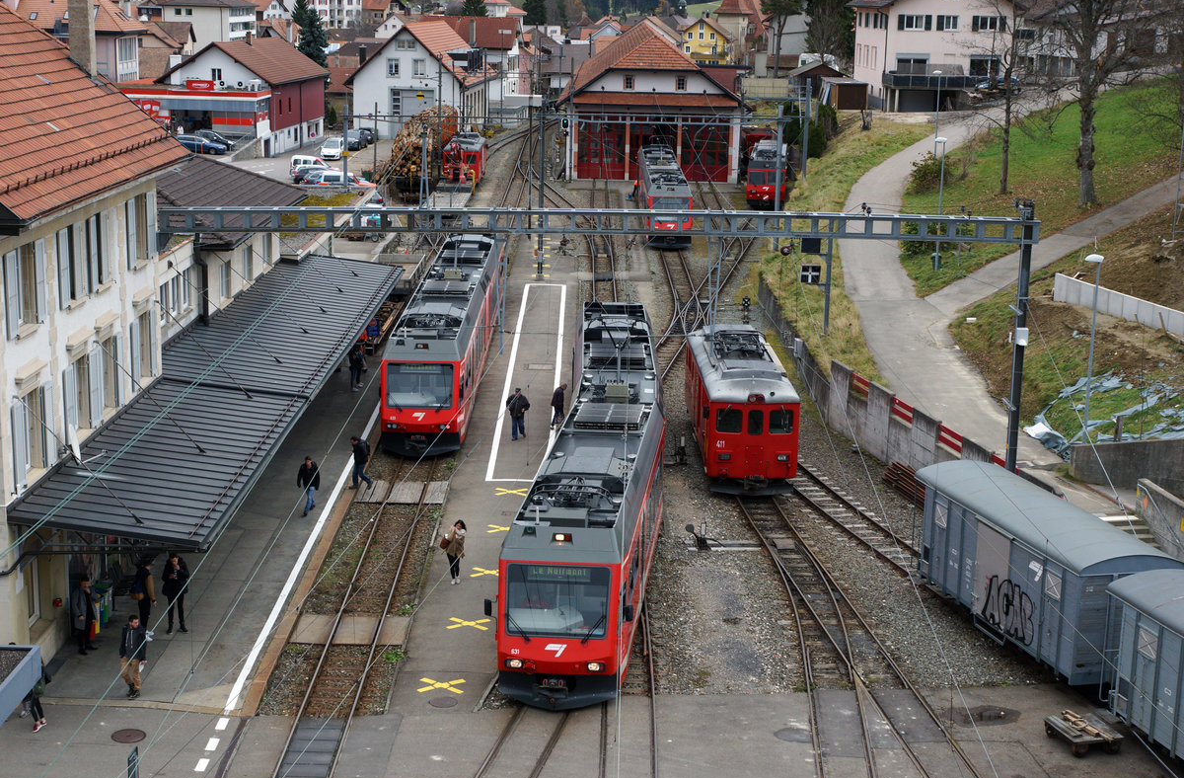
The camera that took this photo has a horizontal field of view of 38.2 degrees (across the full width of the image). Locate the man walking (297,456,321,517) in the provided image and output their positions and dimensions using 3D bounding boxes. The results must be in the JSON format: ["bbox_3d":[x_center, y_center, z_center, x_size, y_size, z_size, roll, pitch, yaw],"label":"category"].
[{"bbox_3d":[-8.004,2.672,48.243,0.620,1.680,0.600,5,14,15],"label":"man walking"}]

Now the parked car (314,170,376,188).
[{"bbox_3d":[-17.676,-14.459,121.461,4.300,1.830,1.750,-2,13,-12],"label":"parked car"}]

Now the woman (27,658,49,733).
[{"bbox_3d":[-11.066,5.955,34.066,0.500,1.650,0.470,-10,17,-40],"label":"woman"}]

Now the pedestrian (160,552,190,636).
[{"bbox_3d":[-9.479,4.648,38.866,0.580,1.820,0.400,0,13,-7],"label":"pedestrian"}]

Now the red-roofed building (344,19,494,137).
[{"bbox_3d":[-18.011,-33.840,185.644,12.300,11.400,28.000,2,13,3],"label":"red-roofed building"}]

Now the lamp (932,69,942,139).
[{"bbox_3d":[23.252,-18.426,115.800,0.600,6.150,0.300,3,13,8],"label":"lamp"}]

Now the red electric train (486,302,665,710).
[{"bbox_3d":[0.408,1.296,49.478,3.000,3.950,31.300,2,13,2],"label":"red electric train"}]

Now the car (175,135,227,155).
[{"bbox_3d":[-34.326,-21.415,151.000,4.600,1.480,1.800,6,14,21],"label":"car"}]

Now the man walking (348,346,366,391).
[{"bbox_3d":[-8.641,-0.828,62.759,0.480,1.700,0.520,7,14,23],"label":"man walking"}]

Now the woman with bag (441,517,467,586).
[{"bbox_3d":[-3.461,4.077,43.010,0.620,1.634,0.450,1,13,0],"label":"woman with bag"}]

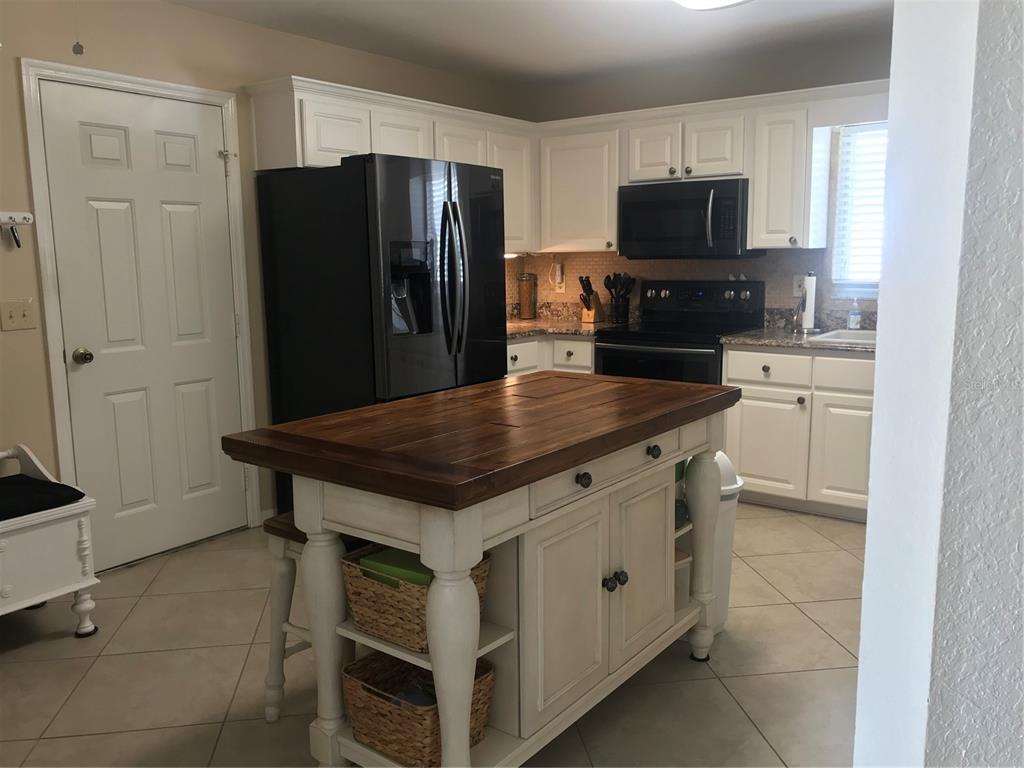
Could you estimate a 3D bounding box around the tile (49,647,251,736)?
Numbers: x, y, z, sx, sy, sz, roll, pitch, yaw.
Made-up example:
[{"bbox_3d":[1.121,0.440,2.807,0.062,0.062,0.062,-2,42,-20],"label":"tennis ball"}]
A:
[{"bbox_3d":[-1.133,0.973,2.650,0.500,0.010,0.500,-2,9,-8],"label":"tile"}]

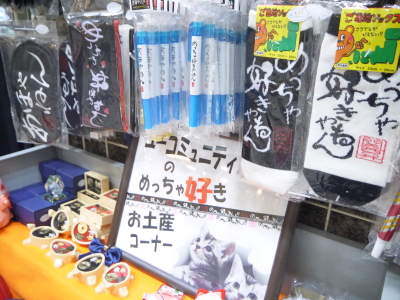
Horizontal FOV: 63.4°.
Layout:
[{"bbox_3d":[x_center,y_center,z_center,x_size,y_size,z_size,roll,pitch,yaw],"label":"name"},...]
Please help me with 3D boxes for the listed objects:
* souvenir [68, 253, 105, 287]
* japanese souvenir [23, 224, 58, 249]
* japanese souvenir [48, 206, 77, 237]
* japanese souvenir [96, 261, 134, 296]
[{"bbox_3d":[-0.187,0.206,0.558,0.053,0.025,0.057,13,25,32],"label":"souvenir"},{"bbox_3d":[-0.297,0.168,0.616,0.057,0.025,0.053,8,19,10],"label":"japanese souvenir"},{"bbox_3d":[-0.284,0.147,0.676,0.057,0.053,0.025,52,9,22],"label":"japanese souvenir"},{"bbox_3d":[-0.140,0.221,0.550,0.053,0.025,0.057,7,23,20],"label":"japanese souvenir"}]

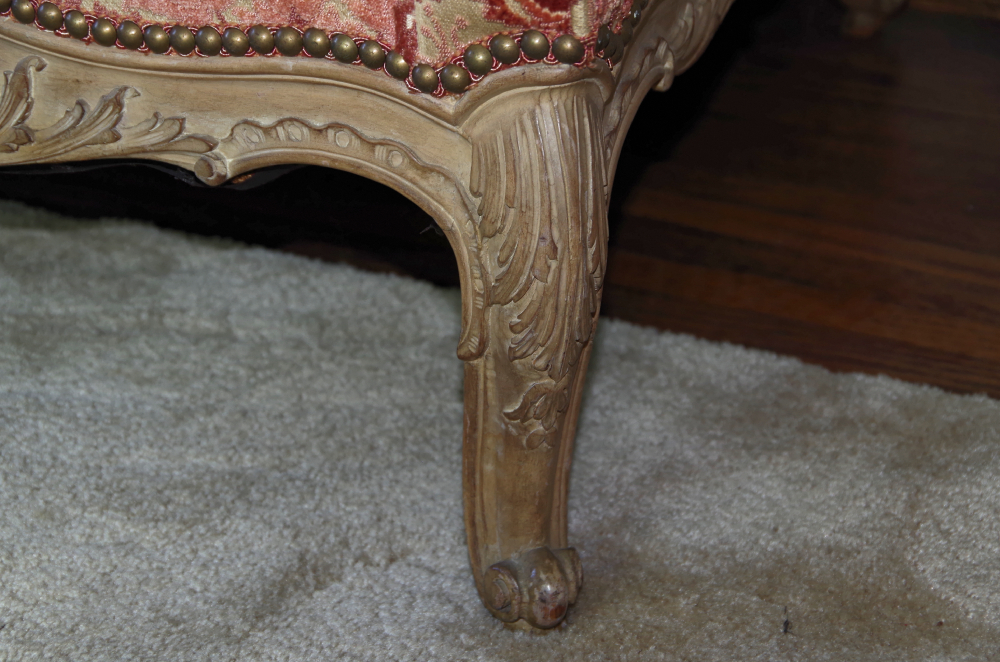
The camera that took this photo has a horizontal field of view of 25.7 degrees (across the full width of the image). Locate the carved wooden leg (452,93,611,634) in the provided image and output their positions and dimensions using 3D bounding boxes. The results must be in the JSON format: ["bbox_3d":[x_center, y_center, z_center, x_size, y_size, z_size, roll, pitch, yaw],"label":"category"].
[{"bbox_3d":[0.012,0.007,0.940,0.058,0.252,0.066,-10,28,-20],"label":"carved wooden leg"}]

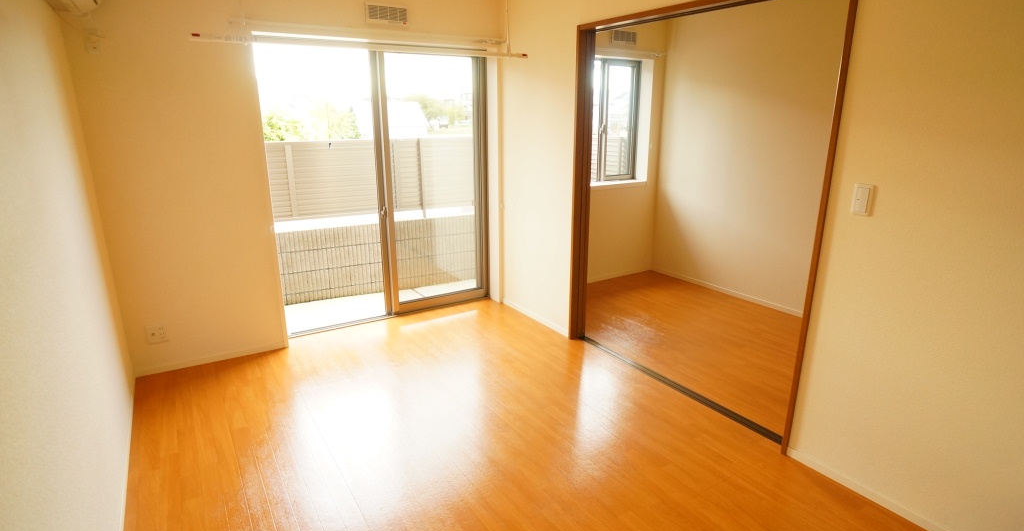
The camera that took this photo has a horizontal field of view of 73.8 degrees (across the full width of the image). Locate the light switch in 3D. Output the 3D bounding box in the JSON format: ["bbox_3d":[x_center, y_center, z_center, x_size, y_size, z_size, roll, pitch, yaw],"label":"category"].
[{"bbox_3d":[1.332,-0.249,2.593,0.014,0.119,0.080,-7,16,-26],"label":"light switch"}]

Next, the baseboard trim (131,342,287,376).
[{"bbox_3d":[-1.867,0.585,4.302,0.924,0.058,0.014,-11,18,-36],"label":"baseboard trim"}]

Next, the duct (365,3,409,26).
[{"bbox_3d":[-0.801,-1.617,4.393,0.304,0.128,0.030,-11,18,-36],"label":"duct"}]

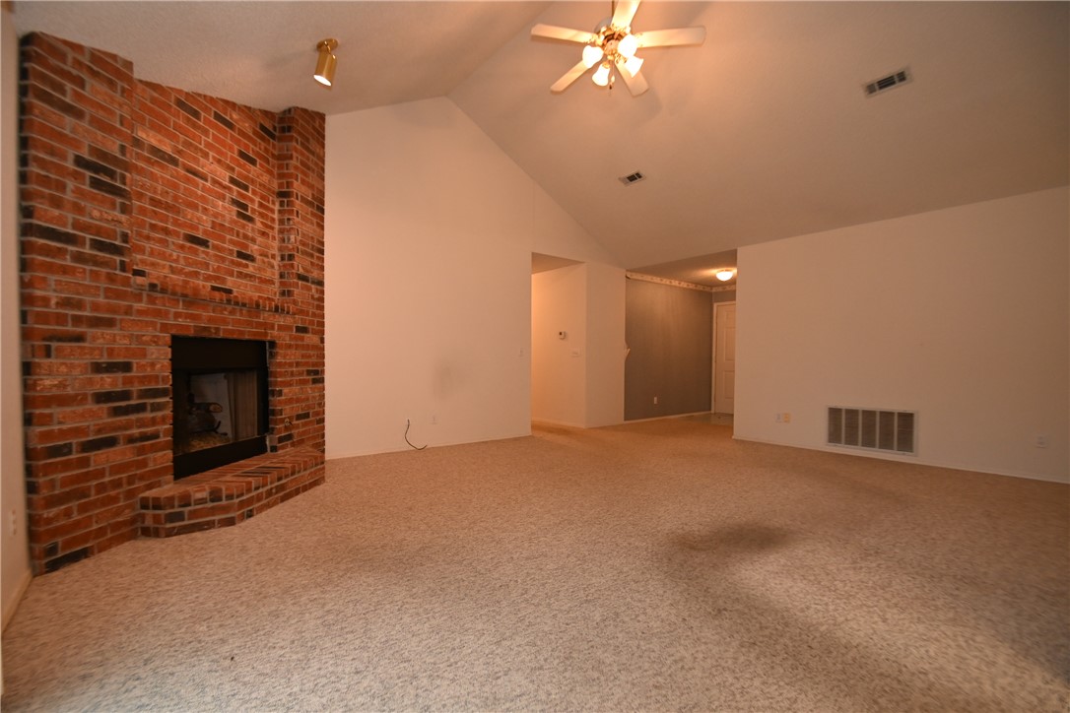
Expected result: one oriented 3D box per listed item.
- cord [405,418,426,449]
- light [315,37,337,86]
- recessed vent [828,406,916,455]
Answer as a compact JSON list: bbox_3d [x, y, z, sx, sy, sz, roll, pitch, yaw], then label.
[{"bbox_3d":[-1.305,0.852,4.880,0.250,0.335,0.080,0,0,-40],"label":"cord"},{"bbox_3d":[-1.455,-2.050,3.100,0.165,0.300,0.140,0,0,14],"label":"light"},{"bbox_3d":[3.475,0.760,4.635,0.040,0.447,0.780,0,0,-40],"label":"recessed vent"}]

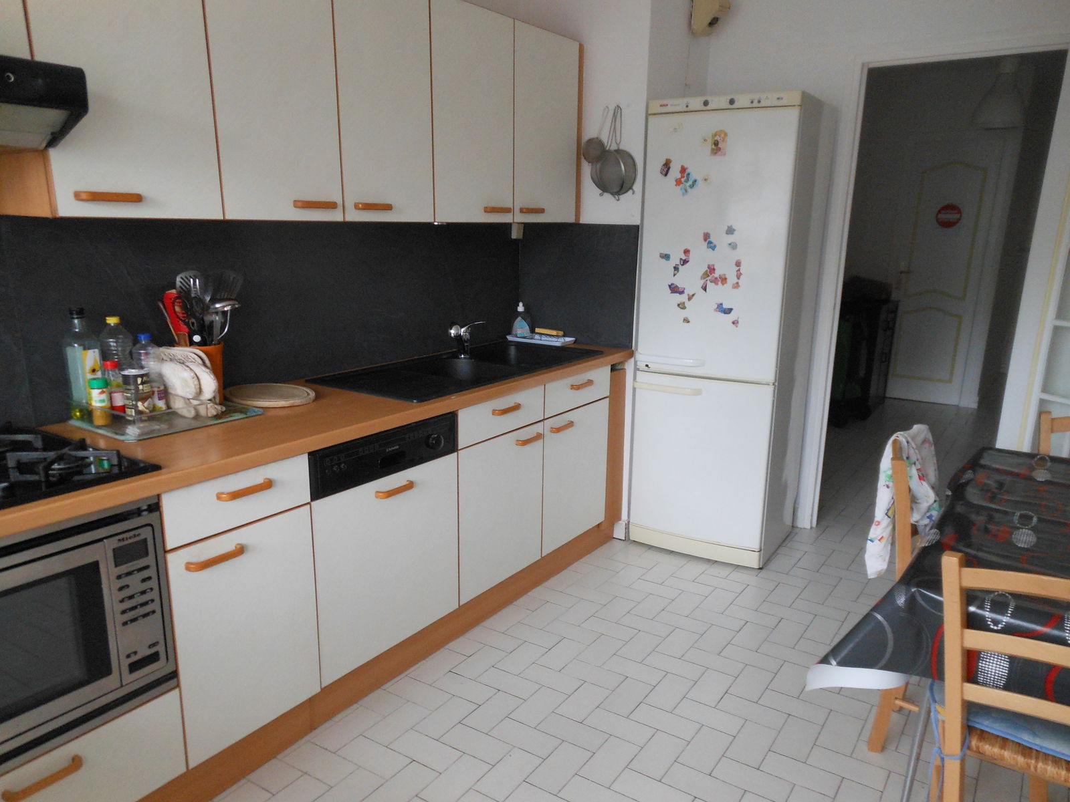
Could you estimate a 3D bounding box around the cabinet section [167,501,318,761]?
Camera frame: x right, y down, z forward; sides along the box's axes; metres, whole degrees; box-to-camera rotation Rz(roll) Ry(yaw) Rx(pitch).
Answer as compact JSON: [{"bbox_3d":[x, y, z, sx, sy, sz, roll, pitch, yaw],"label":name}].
[{"bbox_3d":[-0.940,0.542,2.112,0.560,0.560,0.398,10,16,34],"label":"cabinet section"}]

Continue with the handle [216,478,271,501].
[{"bbox_3d":[-0.696,0.214,1.867,0.032,0.020,0.145,10,16,34],"label":"handle"}]

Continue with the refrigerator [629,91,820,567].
[{"bbox_3d":[0.850,-0.300,3.447,0.600,1.913,0.580,8,15,29],"label":"refrigerator"}]

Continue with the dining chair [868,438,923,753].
[{"bbox_3d":[1.204,0.548,2.110,0.450,0.870,0.400,10,16,34],"label":"dining chair"}]

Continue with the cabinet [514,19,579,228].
[{"bbox_3d":[-0.095,-1.110,3.193,0.355,0.729,0.446,10,16,34],"label":"cabinet"}]

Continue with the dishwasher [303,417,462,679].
[{"bbox_3d":[-0.664,0.383,2.505,0.580,0.698,0.600,10,16,34],"label":"dishwasher"}]

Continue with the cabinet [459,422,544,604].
[{"bbox_3d":[-0.349,0.352,2.960,0.580,0.562,0.500,10,16,34],"label":"cabinet"}]

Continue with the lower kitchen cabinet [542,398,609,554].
[{"bbox_3d":[-0.063,0.263,3.358,0.580,0.562,0.496,10,16,34],"label":"lower kitchen cabinet"}]

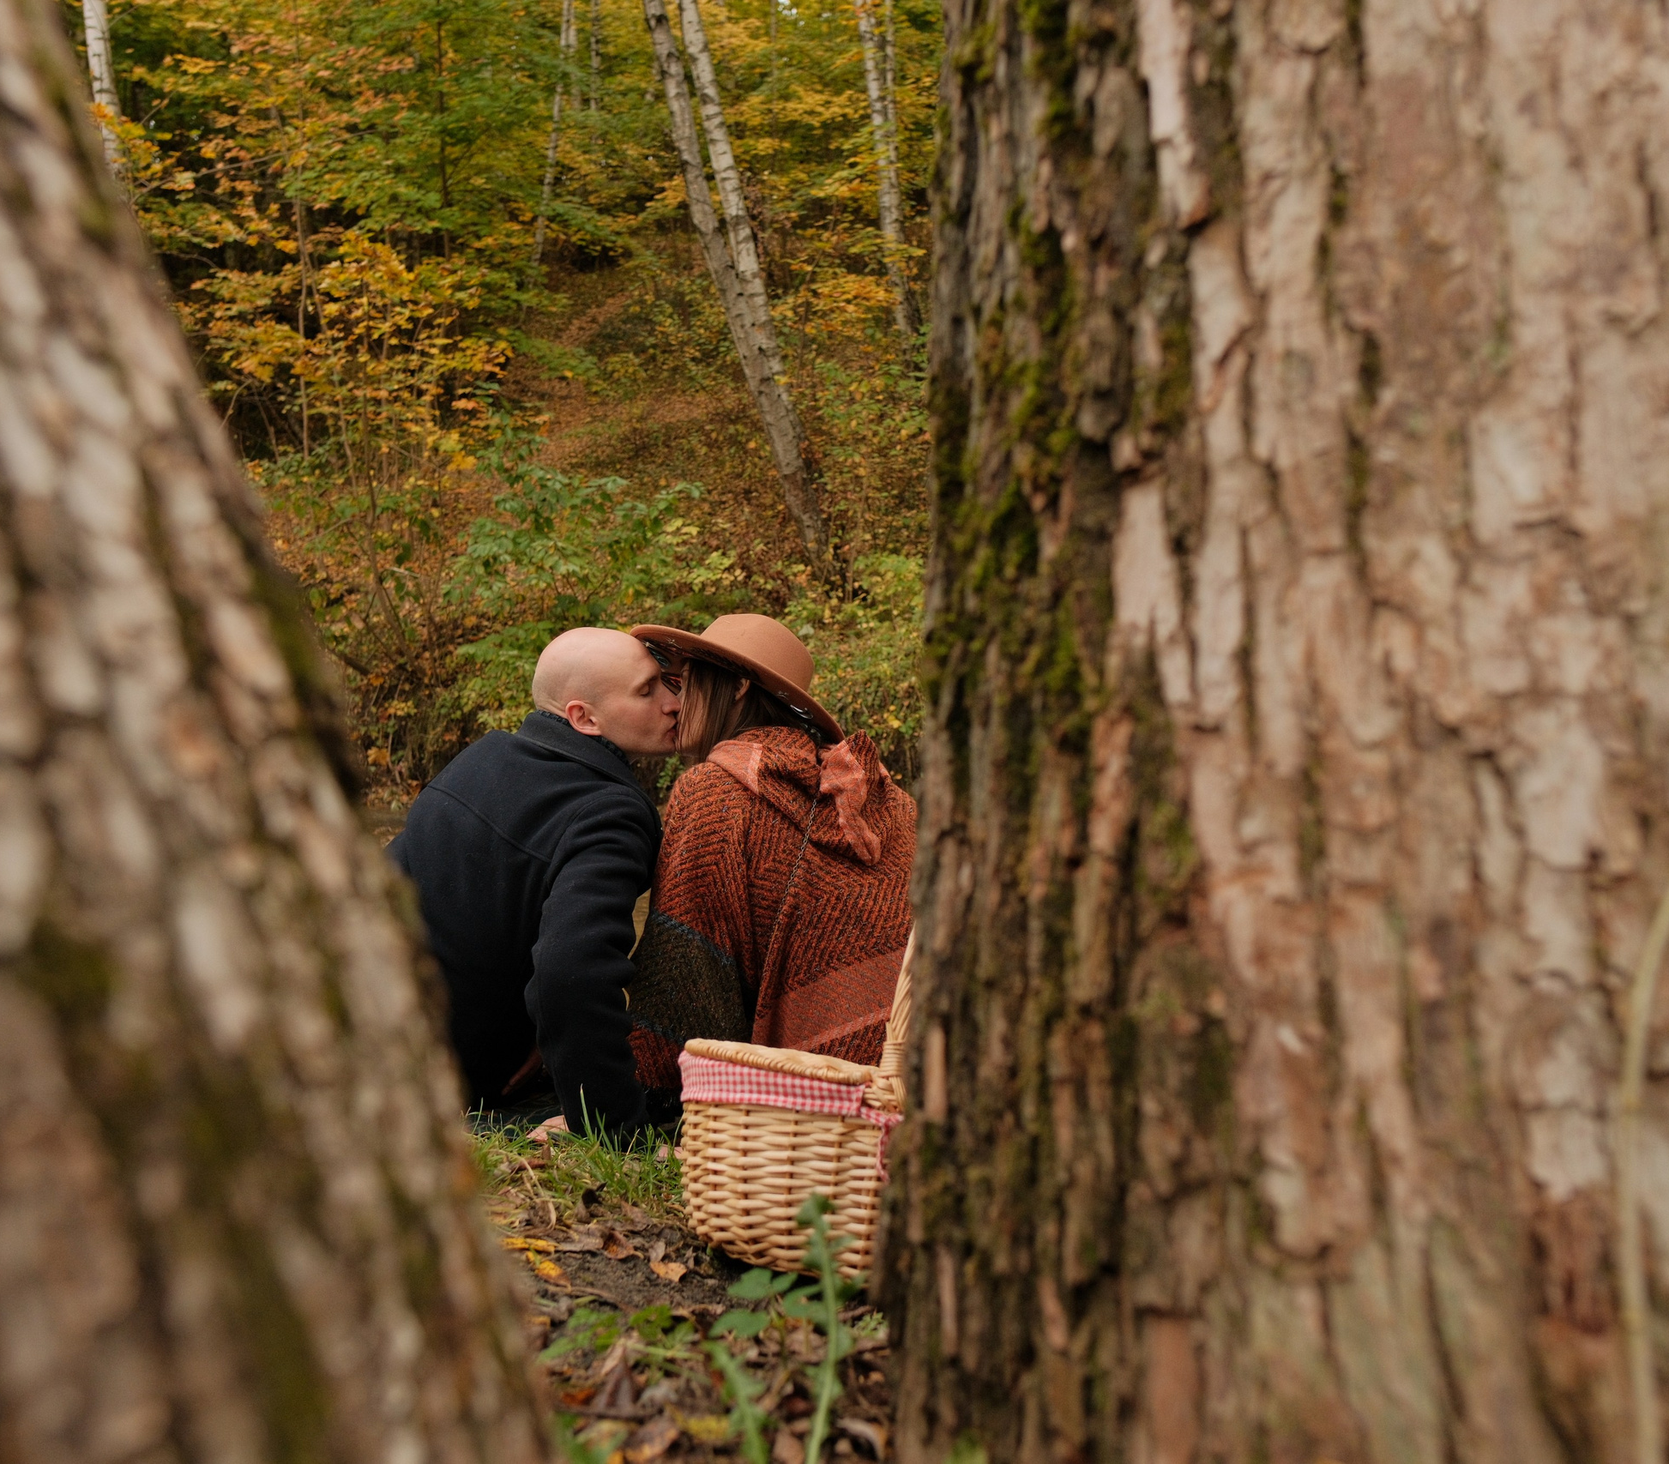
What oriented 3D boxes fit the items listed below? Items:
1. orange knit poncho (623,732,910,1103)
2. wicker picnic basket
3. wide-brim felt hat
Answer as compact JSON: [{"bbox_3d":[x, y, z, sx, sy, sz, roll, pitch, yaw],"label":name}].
[{"bbox_3d":[-0.060,0.300,2.360,0.520,0.610,0.400,0,1,-12],"label":"orange knit poncho"},{"bbox_3d":[0.070,0.410,1.810,0.470,0.410,0.300,0,1,12],"label":"wicker picnic basket"},{"bbox_3d":[-0.136,-0.117,2.350,0.380,0.125,0.360,27,-4,2],"label":"wide-brim felt hat"}]

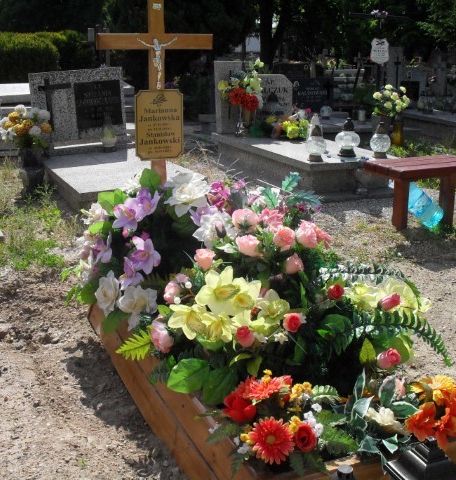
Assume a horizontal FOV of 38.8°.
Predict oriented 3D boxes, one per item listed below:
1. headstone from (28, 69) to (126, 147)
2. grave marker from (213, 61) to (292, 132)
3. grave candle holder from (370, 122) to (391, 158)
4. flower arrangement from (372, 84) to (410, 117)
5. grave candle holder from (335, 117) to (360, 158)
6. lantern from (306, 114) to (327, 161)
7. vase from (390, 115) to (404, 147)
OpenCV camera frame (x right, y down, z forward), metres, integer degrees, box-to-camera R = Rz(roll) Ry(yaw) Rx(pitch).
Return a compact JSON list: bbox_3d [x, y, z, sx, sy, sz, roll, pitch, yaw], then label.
[{"bbox_3d":[-1.598,-1.396,6.903,0.950,0.800,0.130,-9,19,-23],"label":"headstone"},{"bbox_3d":[0.306,-1.625,7.364,0.900,0.790,0.160,-7,18,-24],"label":"grave marker"},{"bbox_3d":[1.379,-0.908,5.804,0.180,0.320,0.180,-7,18,-24],"label":"grave candle holder"},{"bbox_3d":[1.920,-1.638,7.600,0.450,0.380,0.420,-7,18,-24],"label":"flower arrangement"},{"bbox_3d":[1.094,-0.945,5.870,0.235,0.350,0.235,0,17,0],"label":"grave candle holder"},{"bbox_3d":[0.784,-0.899,5.676,0.175,0.370,0.175,0,17,0],"label":"lantern"},{"bbox_3d":[2.004,-1.289,7.650,0.170,0.390,0.170,-7,18,-24],"label":"vase"}]

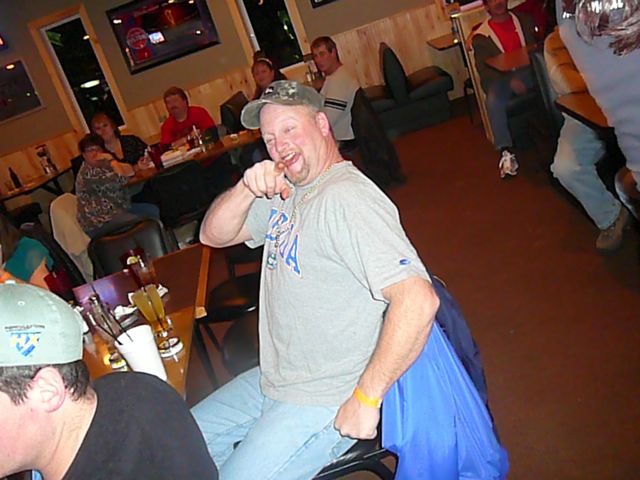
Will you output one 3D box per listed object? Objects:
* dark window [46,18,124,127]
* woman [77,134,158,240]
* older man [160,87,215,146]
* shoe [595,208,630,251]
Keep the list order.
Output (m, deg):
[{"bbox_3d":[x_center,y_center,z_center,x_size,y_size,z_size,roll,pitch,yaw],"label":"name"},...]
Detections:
[{"bbox_3d":[-2.466,-1.690,6.824,0.430,1.170,0.070,-18,18,3],"label":"dark window"},{"bbox_3d":[-1.452,-0.289,4.957,0.740,1.170,0.520,-16,18,9],"label":"woman"},{"bbox_3d":[-0.960,-0.674,5.438,0.560,1.280,0.730,-17,18,5],"label":"older man"},{"bbox_3d":[1.409,-0.066,3.125,0.110,0.130,0.300,0,26,46],"label":"shoe"}]

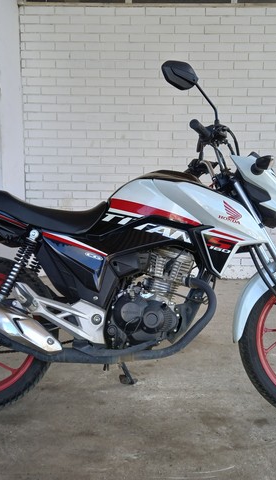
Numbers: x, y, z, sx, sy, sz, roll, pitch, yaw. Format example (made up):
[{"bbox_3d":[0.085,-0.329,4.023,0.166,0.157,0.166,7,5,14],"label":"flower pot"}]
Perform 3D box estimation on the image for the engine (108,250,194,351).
[{"bbox_3d":[0.046,0.236,1.824,0.370,0.420,0.310,1,-7,3],"label":"engine"}]

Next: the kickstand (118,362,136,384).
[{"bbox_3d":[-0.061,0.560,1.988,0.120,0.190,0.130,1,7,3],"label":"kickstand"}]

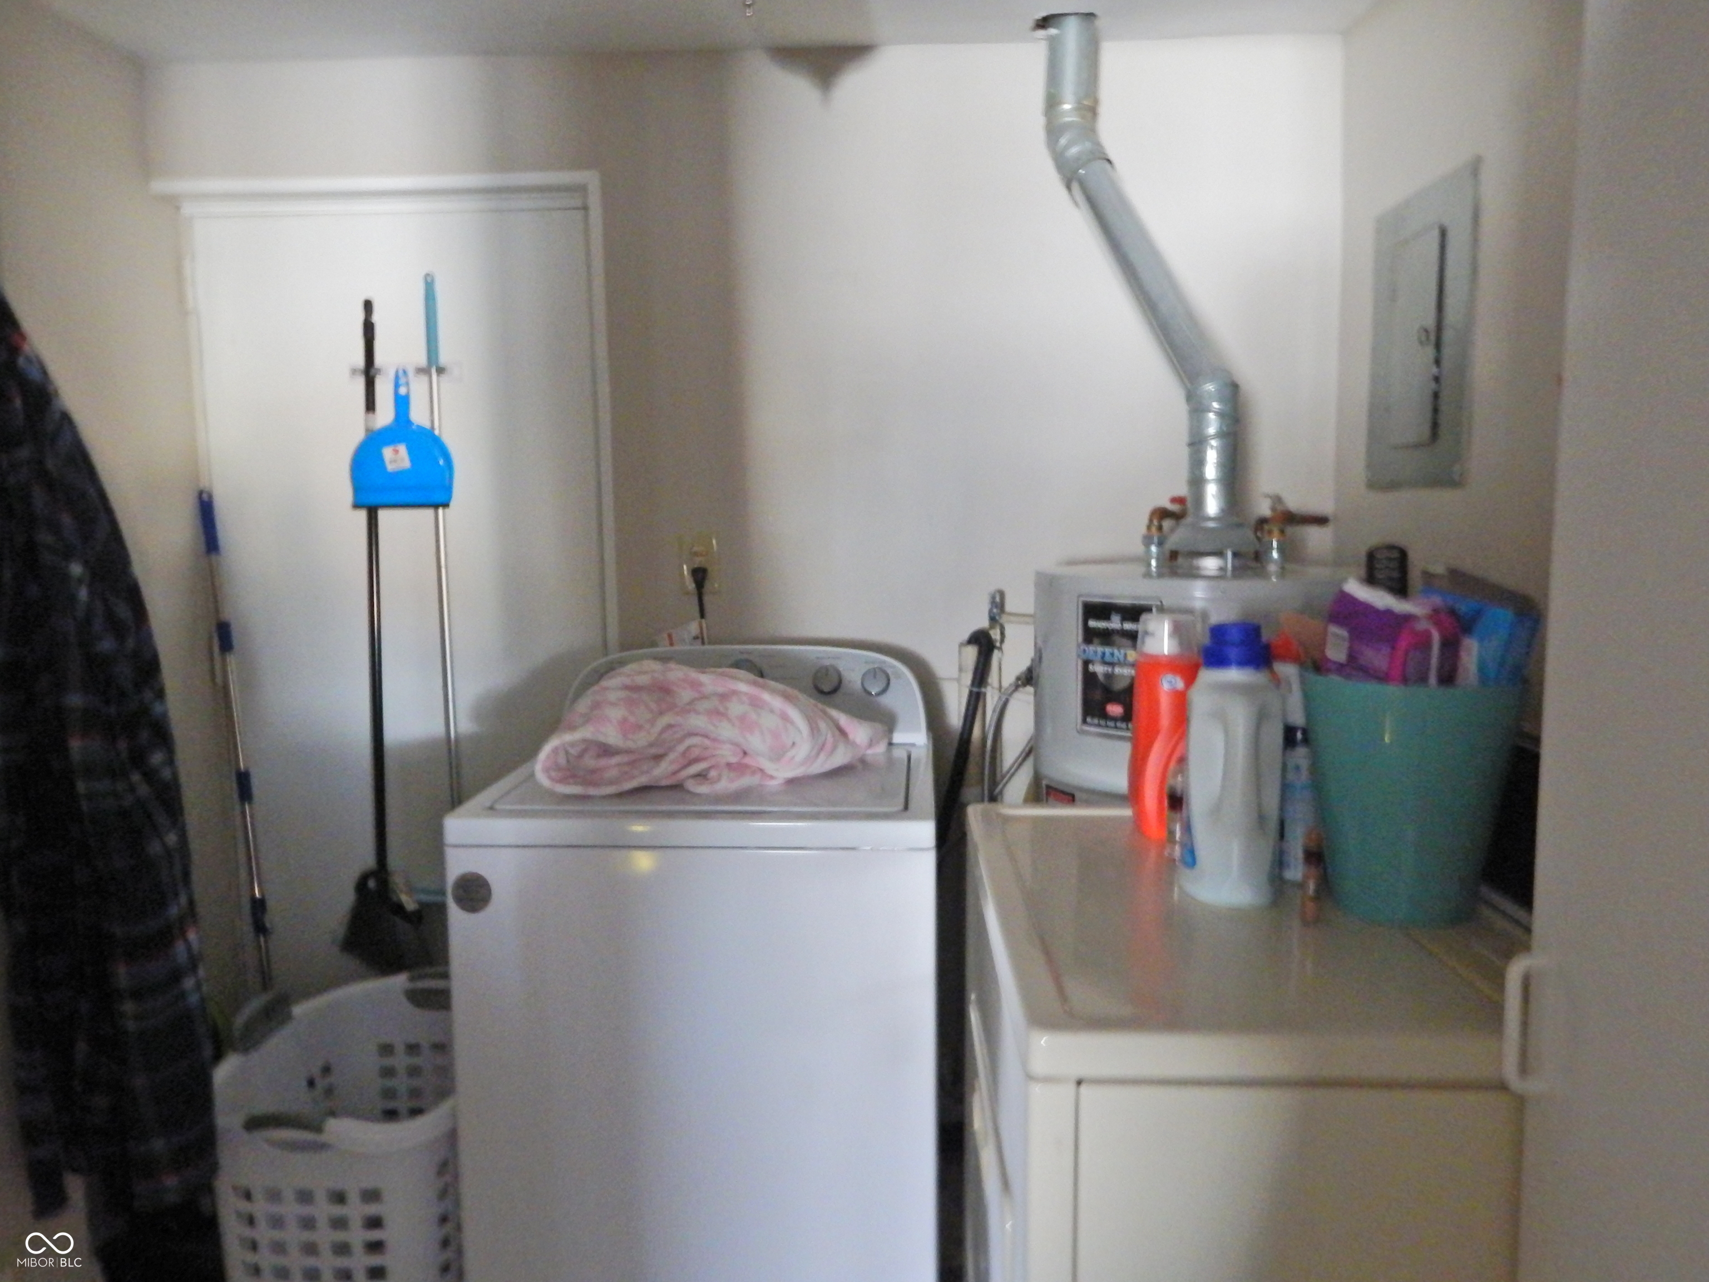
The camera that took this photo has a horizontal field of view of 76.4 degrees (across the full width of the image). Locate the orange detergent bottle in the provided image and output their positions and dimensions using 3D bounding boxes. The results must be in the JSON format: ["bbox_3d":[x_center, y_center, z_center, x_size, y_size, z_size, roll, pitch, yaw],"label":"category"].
[{"bbox_3d":[0.408,0.111,1.420,0.105,0.290,0.080,2,7,21],"label":"orange detergent bottle"}]

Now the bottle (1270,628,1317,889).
[{"bbox_3d":[0.505,0.131,1.260,0.082,0.283,0.060,-4,7,-25],"label":"bottle"}]

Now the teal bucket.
[{"bbox_3d":[0.590,0.158,1.160,0.211,0.250,0.211,3,7,27],"label":"teal bucket"}]

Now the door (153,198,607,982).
[{"bbox_3d":[-0.991,0.046,2.422,0.926,2.058,0.070,-1,6,1],"label":"door"}]

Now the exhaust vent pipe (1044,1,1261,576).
[{"bbox_3d":[0.551,-0.676,2.031,0.325,1.075,0.441,-1,6,1],"label":"exhaust vent pipe"}]

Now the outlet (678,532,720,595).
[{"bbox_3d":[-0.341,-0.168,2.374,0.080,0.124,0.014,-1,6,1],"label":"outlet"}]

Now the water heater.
[{"bbox_3d":[0.645,0.487,2.009,0.624,1.235,0.624,-7,9,-43],"label":"water heater"}]

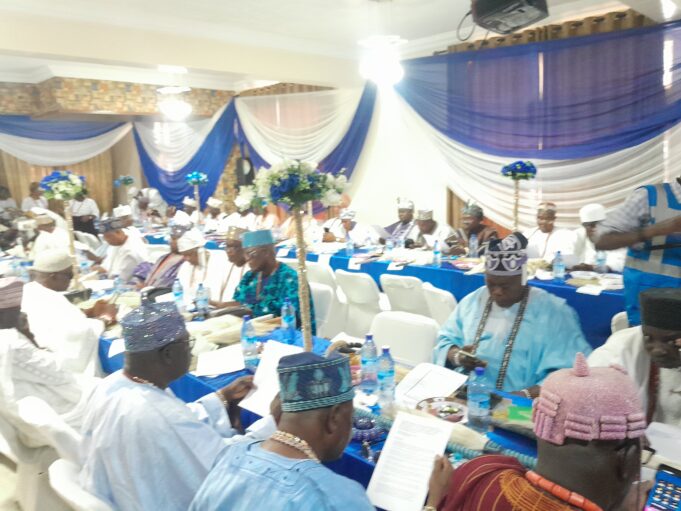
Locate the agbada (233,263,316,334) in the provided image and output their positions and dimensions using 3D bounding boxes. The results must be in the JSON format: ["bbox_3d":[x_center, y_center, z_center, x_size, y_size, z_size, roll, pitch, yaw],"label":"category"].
[{"bbox_3d":[-0.424,0.333,3.461,0.460,0.610,0.570,-10,11,-40],"label":"agbada"}]

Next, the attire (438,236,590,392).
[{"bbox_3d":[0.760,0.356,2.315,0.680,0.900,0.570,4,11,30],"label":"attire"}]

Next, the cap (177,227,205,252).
[{"bbox_3d":[-1.173,-0.113,4.000,0.200,0.150,0.210,-18,12,4],"label":"cap"}]

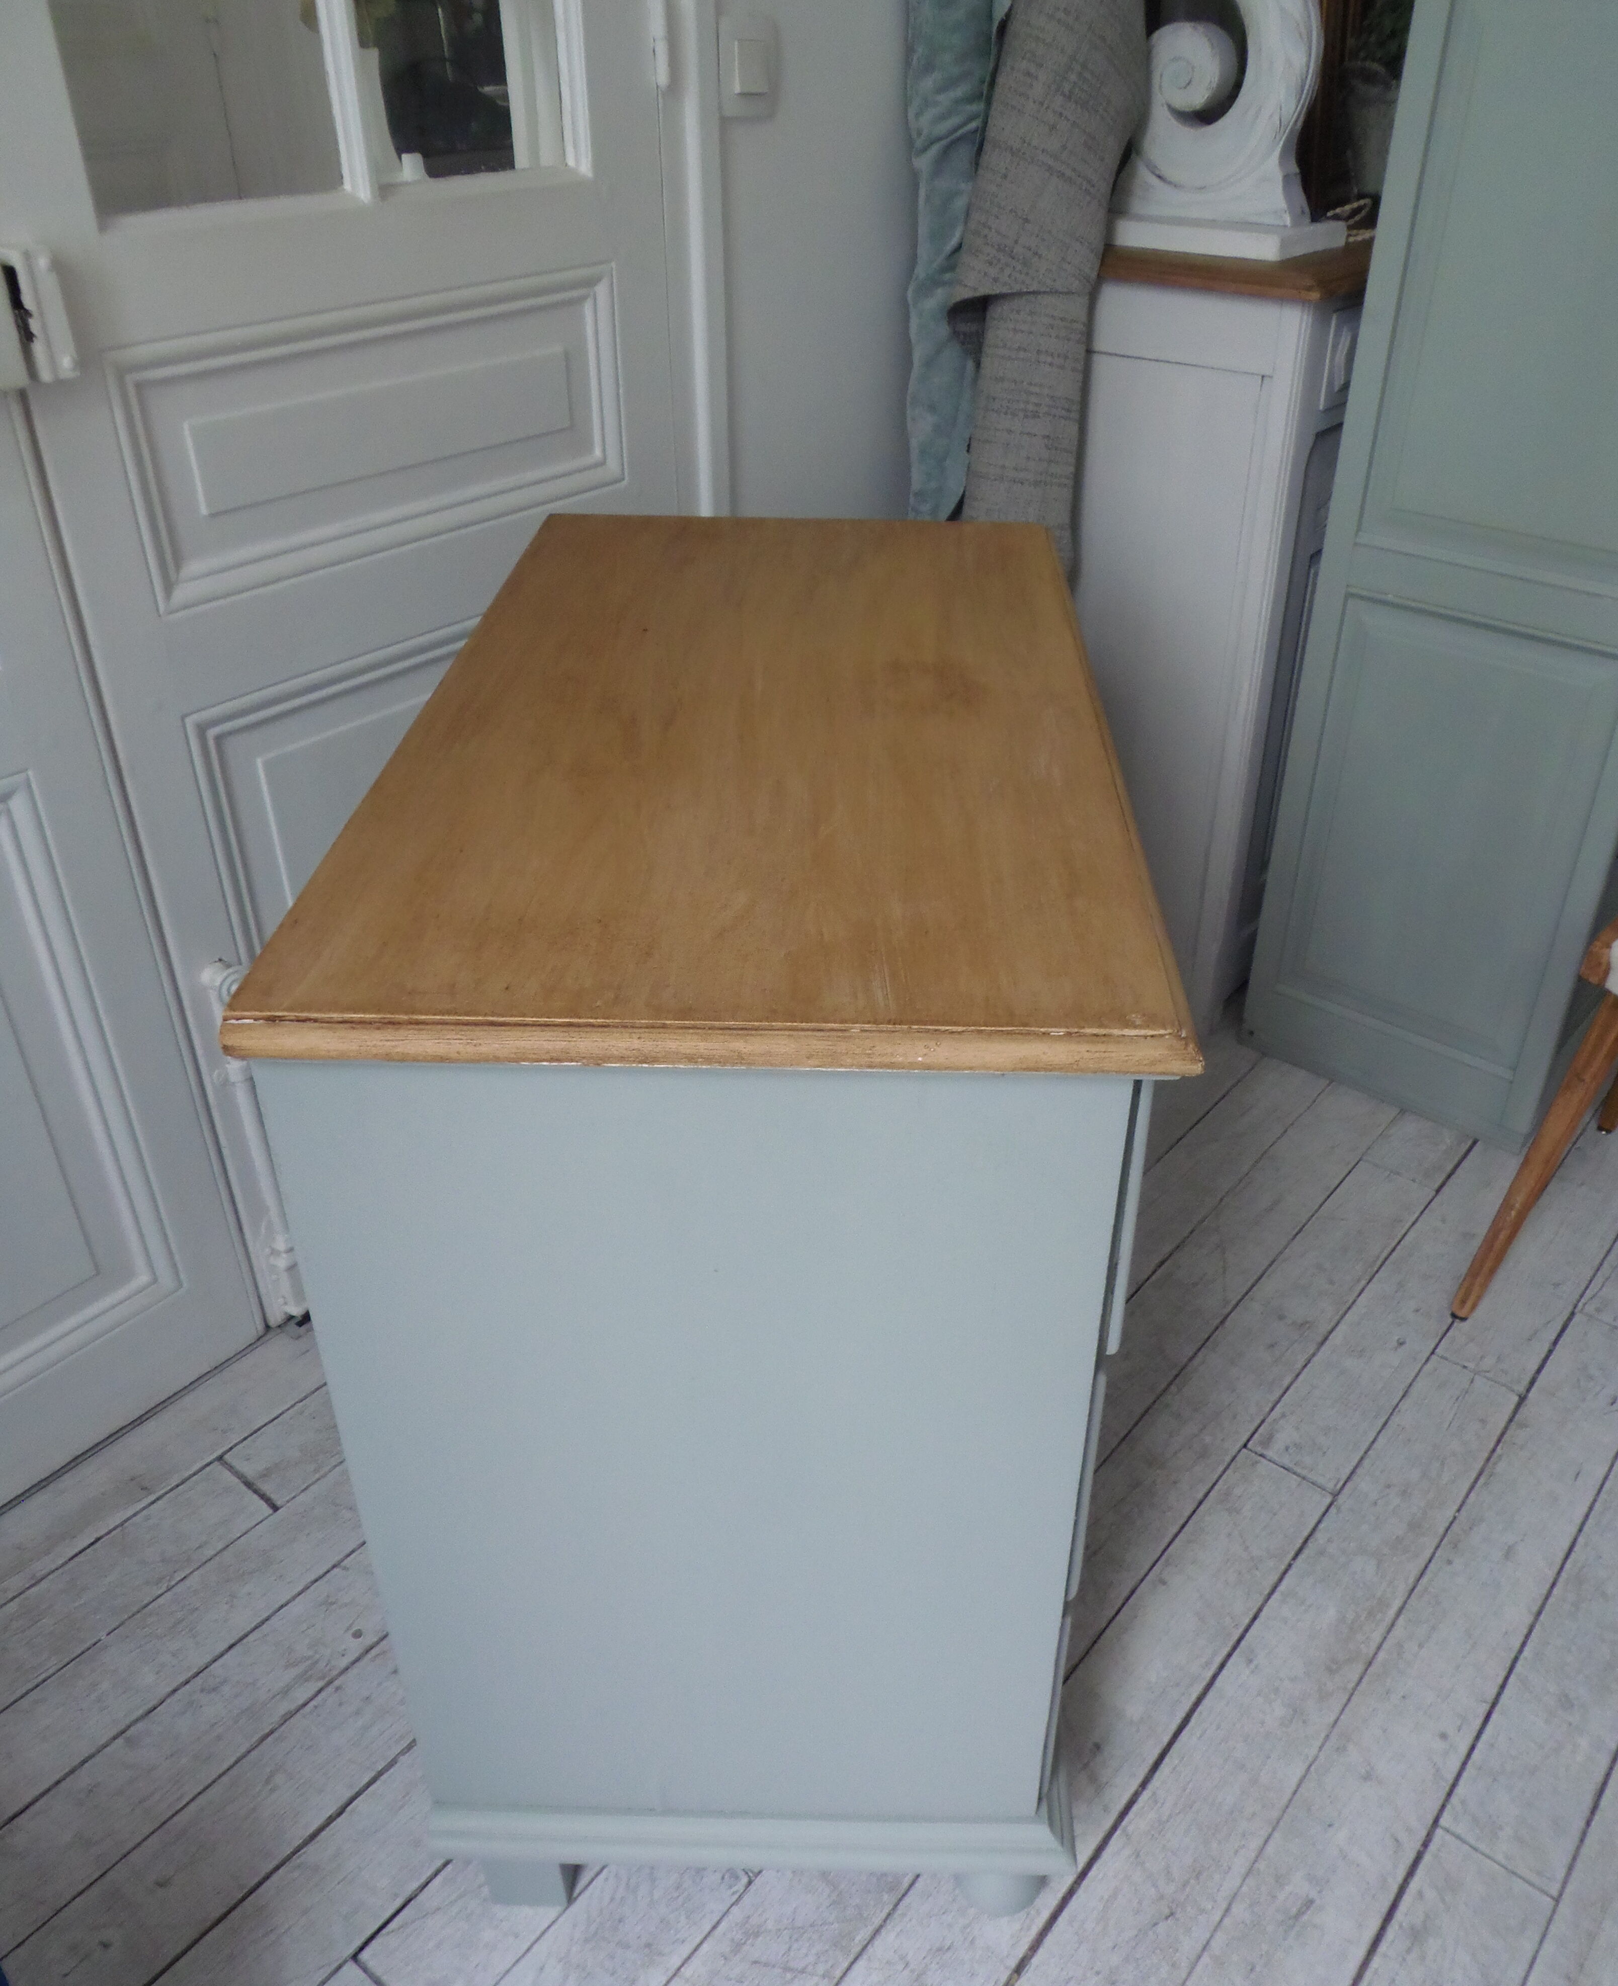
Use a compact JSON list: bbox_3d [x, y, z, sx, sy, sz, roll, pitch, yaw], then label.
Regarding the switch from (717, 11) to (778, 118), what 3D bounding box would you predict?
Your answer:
[{"bbox_3d":[-0.061,-0.913,1.475,0.015,0.085,0.085,22,39,31],"label":"switch"}]

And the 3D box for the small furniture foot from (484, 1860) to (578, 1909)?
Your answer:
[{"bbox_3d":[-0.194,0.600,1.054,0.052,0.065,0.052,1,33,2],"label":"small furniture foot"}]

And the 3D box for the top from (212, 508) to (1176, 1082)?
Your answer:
[{"bbox_3d":[-0.026,-0.184,0.943,0.410,0.019,0.769,1,33,2],"label":"top"}]

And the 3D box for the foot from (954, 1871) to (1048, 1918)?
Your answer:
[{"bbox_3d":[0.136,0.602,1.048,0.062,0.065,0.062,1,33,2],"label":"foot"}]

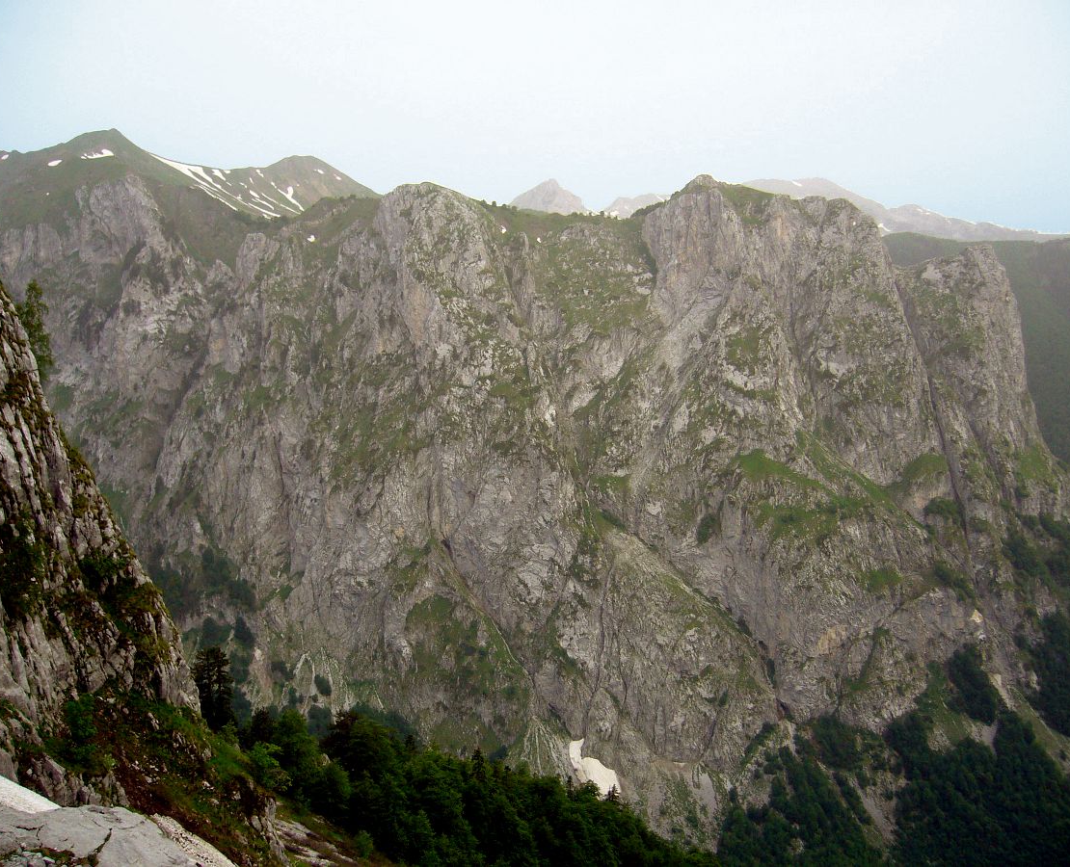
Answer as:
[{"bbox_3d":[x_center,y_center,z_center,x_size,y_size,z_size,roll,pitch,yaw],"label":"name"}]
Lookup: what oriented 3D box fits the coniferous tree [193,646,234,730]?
[{"bbox_3d":[-23.294,19.161,85.000,3.400,7.800,3.400,0,5,0],"label":"coniferous tree"}]

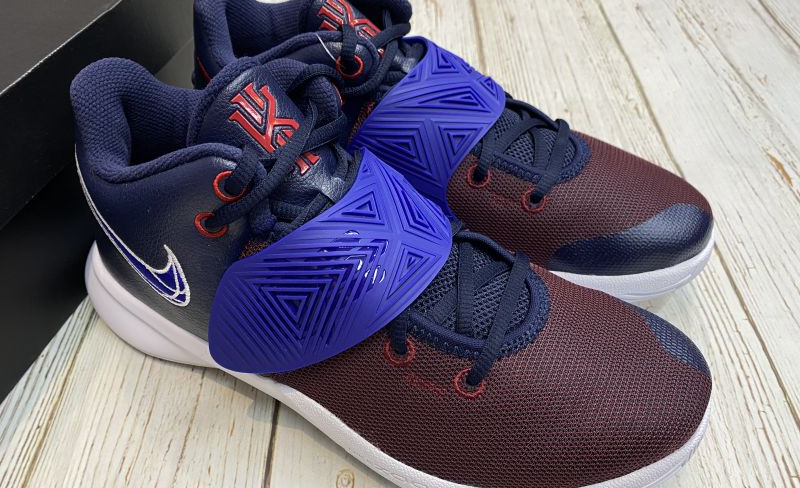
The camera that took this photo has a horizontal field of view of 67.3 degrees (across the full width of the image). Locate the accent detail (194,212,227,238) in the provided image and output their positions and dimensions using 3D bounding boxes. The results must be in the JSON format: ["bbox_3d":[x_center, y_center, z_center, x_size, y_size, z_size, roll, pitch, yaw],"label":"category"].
[{"bbox_3d":[-0.065,-0.006,0.206,0.012,0.012,0.003,10,21,9],"label":"accent detail"}]

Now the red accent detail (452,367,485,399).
[{"bbox_3d":[0.025,0.051,0.222,0.012,0.003,0.012,5,92,5],"label":"red accent detail"}]

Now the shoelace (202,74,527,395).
[{"bbox_3d":[-0.004,-0.007,0.223,0.118,0.095,0.078,15,50,13],"label":"shoelace"}]

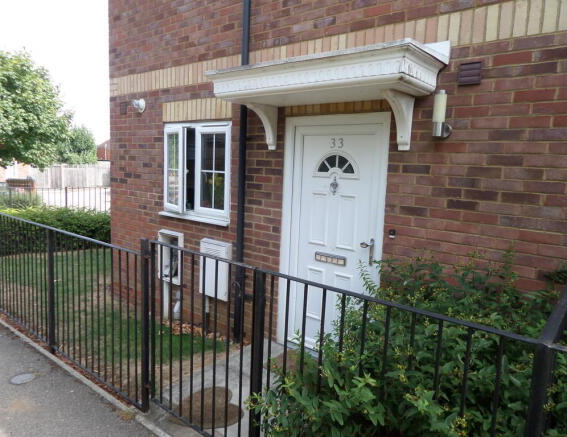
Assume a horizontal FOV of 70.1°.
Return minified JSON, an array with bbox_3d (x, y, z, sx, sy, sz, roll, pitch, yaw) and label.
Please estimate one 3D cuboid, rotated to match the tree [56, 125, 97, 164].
[{"bbox_3d":[-15.900,-4.900,31.000,3.300,4.400,3.300,-1,8,-27],"label":"tree"}]

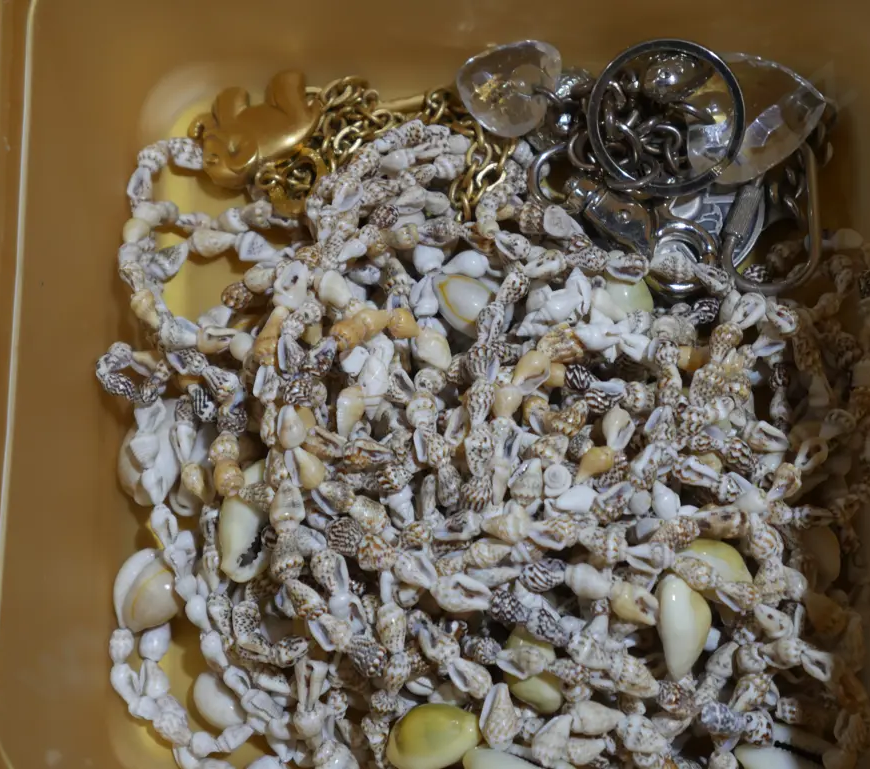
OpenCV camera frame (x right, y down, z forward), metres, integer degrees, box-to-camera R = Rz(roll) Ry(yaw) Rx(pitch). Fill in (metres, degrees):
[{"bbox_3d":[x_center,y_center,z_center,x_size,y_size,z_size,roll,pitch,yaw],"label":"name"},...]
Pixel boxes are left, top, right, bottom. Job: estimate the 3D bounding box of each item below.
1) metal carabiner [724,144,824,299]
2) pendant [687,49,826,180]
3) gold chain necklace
[{"bbox_3d":[0.068,-0.033,0.466,0.018,0.004,0.031,7,86,6],"label":"metal carabiner"},{"bbox_3d":[0.063,-0.052,0.462,0.027,0.011,0.025,-10,86,5],"label":"pendant"},{"bbox_3d":[-0.016,-0.047,0.468,0.064,0.015,0.027,0,77,4],"label":"gold chain necklace"}]

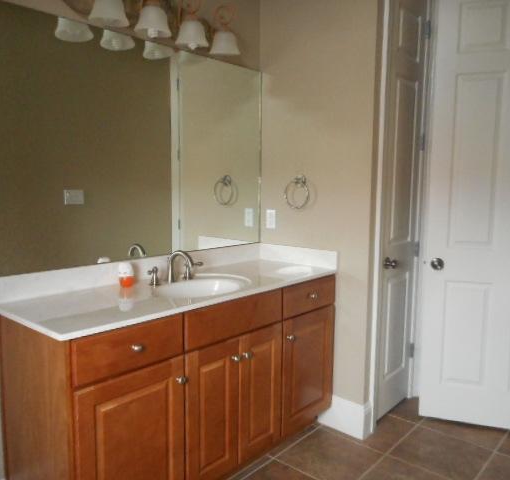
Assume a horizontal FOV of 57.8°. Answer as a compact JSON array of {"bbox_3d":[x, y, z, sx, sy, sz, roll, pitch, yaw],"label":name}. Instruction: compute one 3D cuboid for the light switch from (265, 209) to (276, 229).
[{"bbox_3d":[0.104,-0.125,2.791,0.070,0.113,0.014,6,8,42],"label":"light switch"}]

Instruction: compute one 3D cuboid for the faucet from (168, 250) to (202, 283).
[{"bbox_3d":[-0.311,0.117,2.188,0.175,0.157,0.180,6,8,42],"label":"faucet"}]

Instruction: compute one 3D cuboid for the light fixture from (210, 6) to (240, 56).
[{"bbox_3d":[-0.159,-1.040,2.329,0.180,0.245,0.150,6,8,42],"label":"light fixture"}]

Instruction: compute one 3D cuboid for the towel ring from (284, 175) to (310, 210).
[{"bbox_3d":[0.255,-0.266,2.596,0.163,0.192,0.074,6,8,42],"label":"towel ring"}]

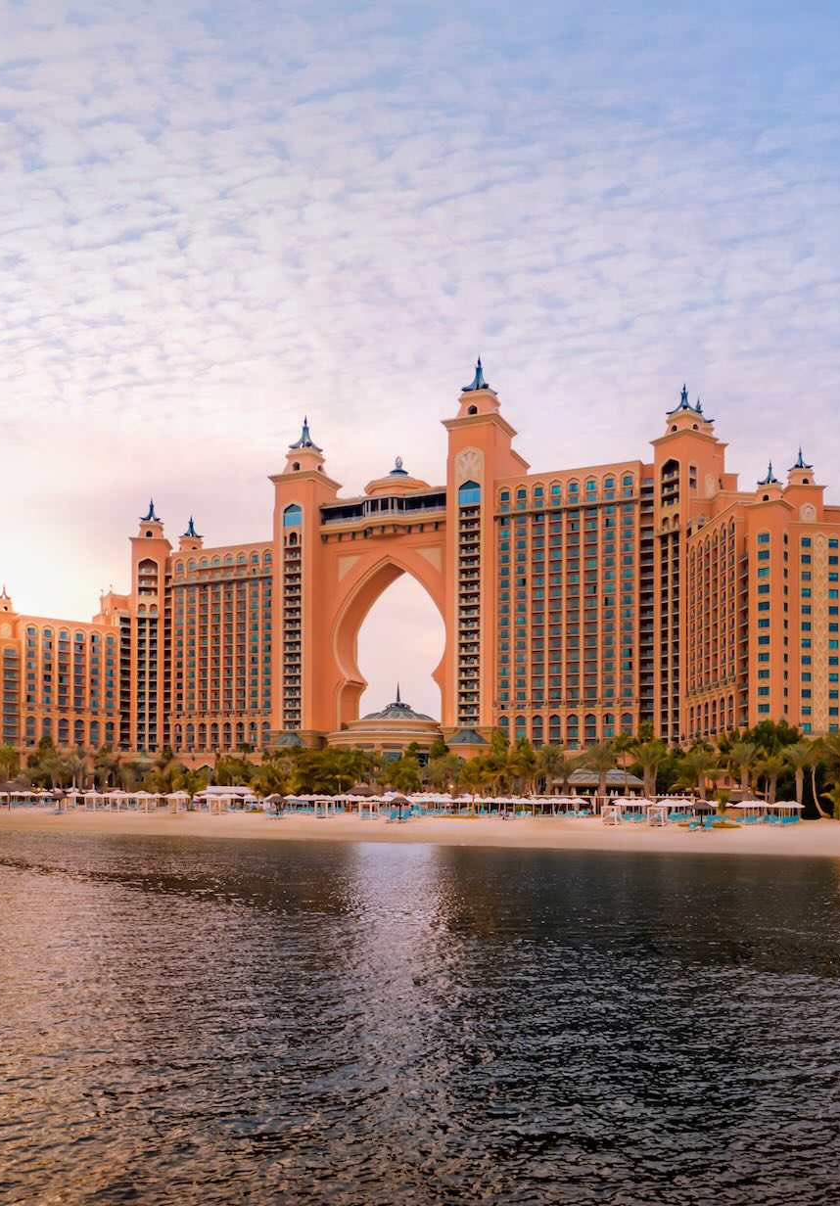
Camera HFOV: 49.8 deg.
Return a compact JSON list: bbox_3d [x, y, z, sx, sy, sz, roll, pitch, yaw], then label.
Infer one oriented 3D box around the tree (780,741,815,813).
[{"bbox_3d":[43.736,20.363,105.000,3.800,8.700,3.800,-3,-8,22],"label":"tree"}]

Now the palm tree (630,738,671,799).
[{"bbox_3d":[31.591,23.175,124.000,5.400,9.310,5.400,-2,-7,14],"label":"palm tree"}]

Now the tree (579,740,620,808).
[{"bbox_3d":[24.415,23.180,123.000,5.400,9.230,5.400,-1,-7,11],"label":"tree"}]

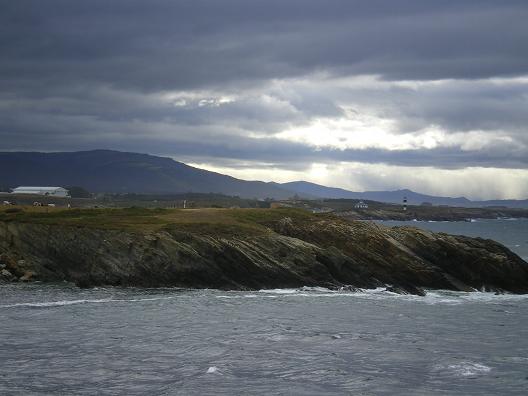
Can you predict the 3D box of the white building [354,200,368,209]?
[{"bbox_3d":[103.313,6.662,1500.000,12.200,8.300,11.500,0,0,12],"label":"white building"}]

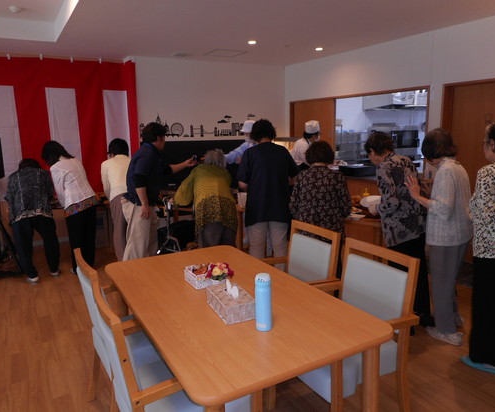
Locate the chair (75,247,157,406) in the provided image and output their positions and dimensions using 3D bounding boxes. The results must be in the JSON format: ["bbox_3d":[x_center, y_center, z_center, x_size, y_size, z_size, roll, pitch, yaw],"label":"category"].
[{"bbox_3d":[-0.585,0.678,2.174,0.570,0.860,0.540,-5,10,-29],"label":"chair"}]

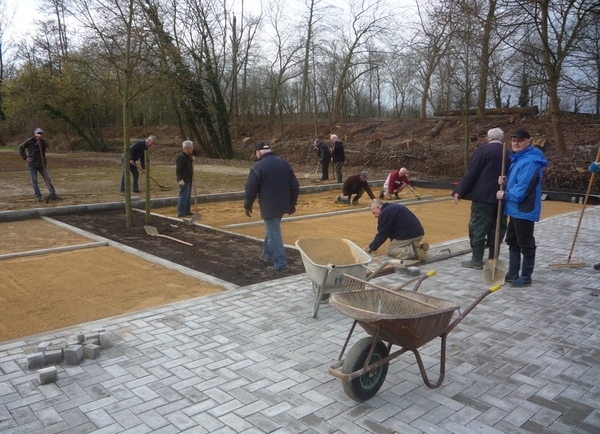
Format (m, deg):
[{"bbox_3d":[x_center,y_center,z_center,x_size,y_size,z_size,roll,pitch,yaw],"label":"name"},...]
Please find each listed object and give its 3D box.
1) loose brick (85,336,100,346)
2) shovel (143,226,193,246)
[{"bbox_3d":[-1.550,0.956,3.866,0.090,0.075,0.105,0,8,-3],"label":"loose brick"},{"bbox_3d":[-2.152,0.269,8.521,0.254,0.173,1.537,-7,11,-41],"label":"shovel"}]

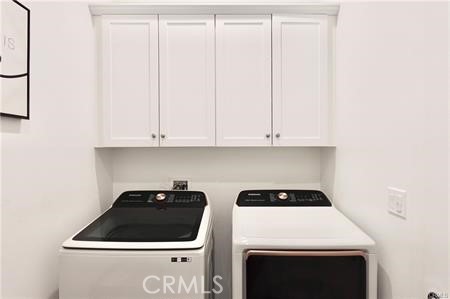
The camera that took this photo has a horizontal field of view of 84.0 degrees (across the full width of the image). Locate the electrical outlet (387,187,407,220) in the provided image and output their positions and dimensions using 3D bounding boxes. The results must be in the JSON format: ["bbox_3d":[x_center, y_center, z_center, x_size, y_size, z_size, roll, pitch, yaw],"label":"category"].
[{"bbox_3d":[0.747,0.229,1.087,0.010,0.116,0.117,0,0,0],"label":"electrical outlet"}]

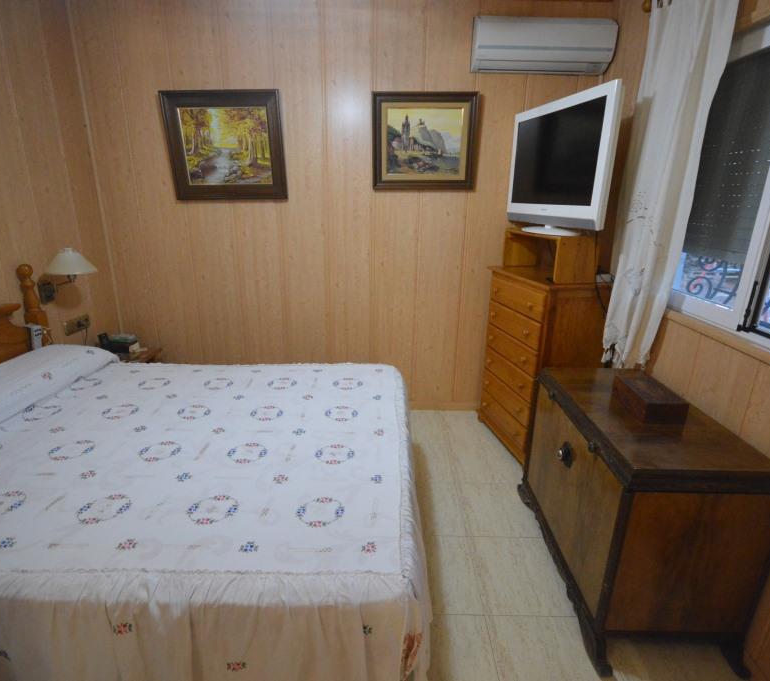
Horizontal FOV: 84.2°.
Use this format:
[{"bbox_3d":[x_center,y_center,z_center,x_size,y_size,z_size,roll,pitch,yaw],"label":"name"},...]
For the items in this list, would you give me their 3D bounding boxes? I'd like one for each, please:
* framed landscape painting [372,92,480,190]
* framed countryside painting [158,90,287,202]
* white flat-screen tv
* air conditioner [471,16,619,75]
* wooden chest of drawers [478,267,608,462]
[{"bbox_3d":[0.249,-1.224,2.641,0.643,0.556,0.046,1,19,1],"label":"framed landscape painting"},{"bbox_3d":[-1.002,-1.215,2.682,0.721,0.632,0.046,1,19,1],"label":"framed countryside painting"},{"bbox_3d":[0.944,-0.925,2.325,0.255,0.668,0.918,-4,19,-11],"label":"white flat-screen tv"},{"bbox_3d":[0.882,-1.681,2.388,0.755,0.281,0.194,1,19,1],"label":"air conditioner"},{"bbox_3d":[0.958,0.137,2.683,0.428,1.102,0.658,-5,19,-14],"label":"wooden chest of drawers"}]

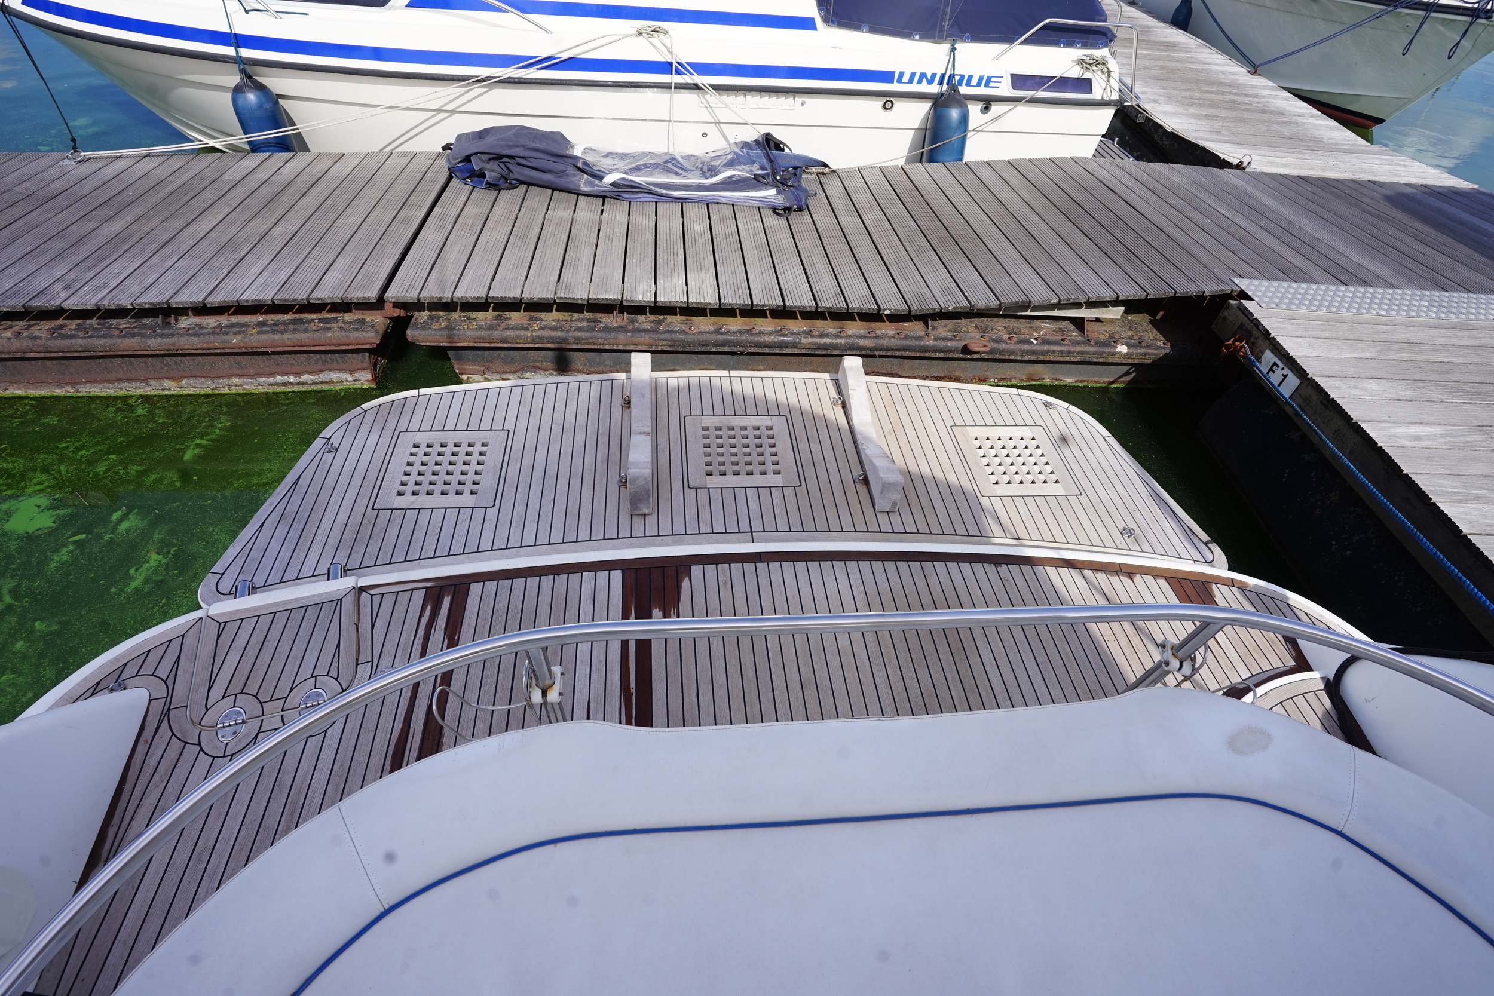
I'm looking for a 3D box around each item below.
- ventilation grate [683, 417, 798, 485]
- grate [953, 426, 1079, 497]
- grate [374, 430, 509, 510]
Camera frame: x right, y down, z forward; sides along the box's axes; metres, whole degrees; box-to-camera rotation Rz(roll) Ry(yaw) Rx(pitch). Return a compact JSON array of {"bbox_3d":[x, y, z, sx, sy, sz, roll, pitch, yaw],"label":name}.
[{"bbox_3d":[-0.030,-0.202,3.103,0.455,0.030,0.455,-1,47,-7],"label":"ventilation grate"},{"bbox_3d":[1.202,-0.165,3.191,0.455,0.030,0.455,-1,47,-7],"label":"grate"},{"bbox_3d":[-1.237,-0.115,2.899,0.455,0.030,0.455,-1,47,-7],"label":"grate"}]

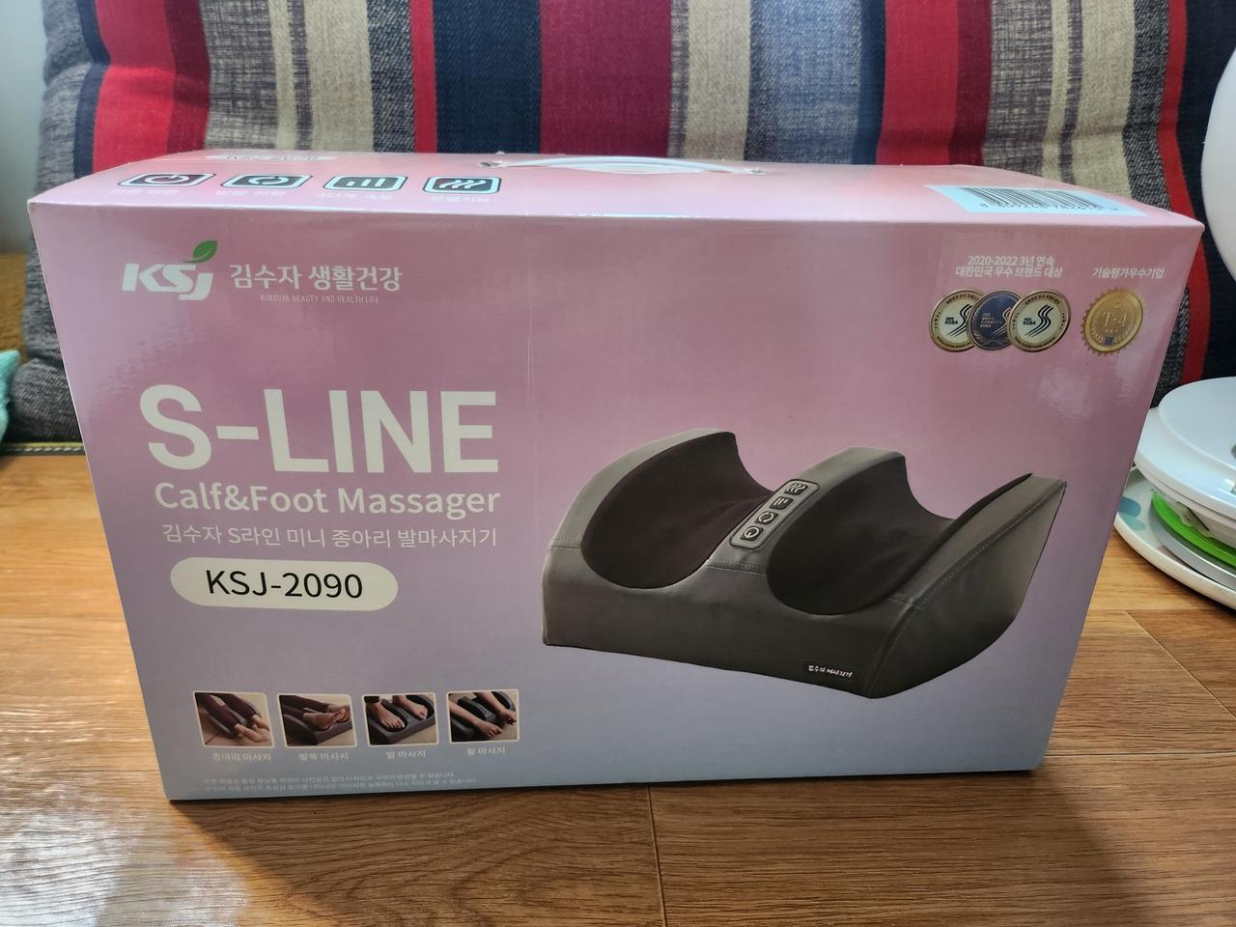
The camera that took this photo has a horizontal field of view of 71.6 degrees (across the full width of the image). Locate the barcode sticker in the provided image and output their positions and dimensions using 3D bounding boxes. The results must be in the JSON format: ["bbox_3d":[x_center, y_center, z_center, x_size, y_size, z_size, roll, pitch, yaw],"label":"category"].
[{"bbox_3d":[0.180,-0.115,0.375,0.076,0.002,0.052,0,29,-4],"label":"barcode sticker"}]

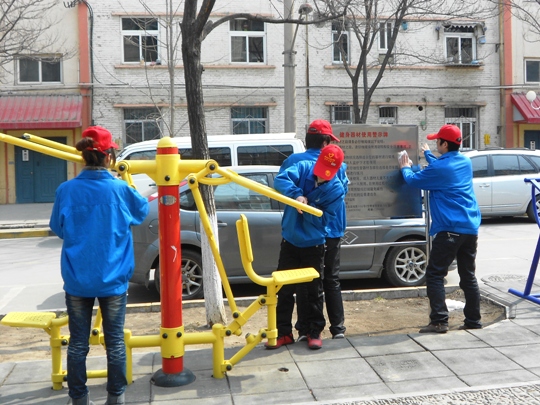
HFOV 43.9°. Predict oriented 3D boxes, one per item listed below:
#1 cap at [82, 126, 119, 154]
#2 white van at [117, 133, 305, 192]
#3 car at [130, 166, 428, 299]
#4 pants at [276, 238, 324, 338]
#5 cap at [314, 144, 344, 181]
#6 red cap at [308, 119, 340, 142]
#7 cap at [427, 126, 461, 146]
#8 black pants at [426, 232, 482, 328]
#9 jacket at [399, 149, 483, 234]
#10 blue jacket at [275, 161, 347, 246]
[{"bbox_3d":[-1.006,-0.368,3.980,0.180,0.150,0.240,3,7,43],"label":"cap"},{"bbox_3d":[-1.570,-0.410,14.500,4.550,1.970,1.720,-2,5,-9],"label":"white van"},{"bbox_3d":[0.270,0.300,8.680,4.340,1.490,1.820,-2,5,-9],"label":"car"},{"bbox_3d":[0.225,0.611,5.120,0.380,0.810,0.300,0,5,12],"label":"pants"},{"bbox_3d":[0.432,-0.290,4.870,0.190,0.160,0.260,24,50,0],"label":"cap"},{"bbox_3d":[0.417,-0.567,5.280,0.250,0.150,0.180,-6,7,-38],"label":"red cap"},{"bbox_3d":[1.402,-0.546,5.390,0.280,0.150,0.190,0,6,19],"label":"cap"},{"bbox_3d":[1.499,0.585,5.450,0.380,0.810,0.340,3,7,38],"label":"black pants"},{"bbox_3d":[1.378,-0.073,5.420,0.500,0.690,0.440,2,6,37],"label":"jacket"},{"bbox_3d":[0.302,0.015,5.000,0.530,0.600,0.380,8,12,2],"label":"blue jacket"}]

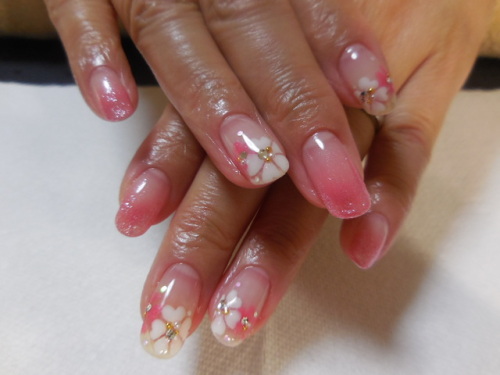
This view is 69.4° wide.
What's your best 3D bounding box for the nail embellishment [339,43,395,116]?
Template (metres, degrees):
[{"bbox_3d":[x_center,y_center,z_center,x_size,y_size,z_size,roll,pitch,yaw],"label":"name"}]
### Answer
[{"bbox_3d":[0.033,-0.030,0.102,0.011,0.005,0.022,-13,82,-15],"label":"nail embellishment"}]

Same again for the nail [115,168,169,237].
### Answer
[{"bbox_3d":[-0.029,0.004,0.099,0.011,0.005,0.019,13,82,20],"label":"nail"}]

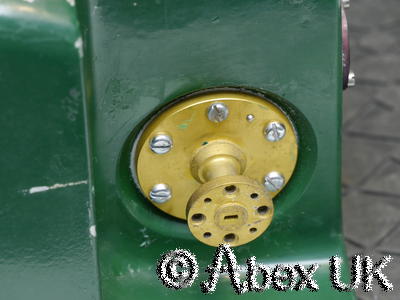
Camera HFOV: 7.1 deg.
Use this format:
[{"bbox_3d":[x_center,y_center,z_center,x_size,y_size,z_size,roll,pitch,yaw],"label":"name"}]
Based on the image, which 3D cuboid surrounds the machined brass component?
[{"bbox_3d":[0.005,0.008,0.723,0.037,0.037,0.021,-6,41,-7],"label":"machined brass component"}]

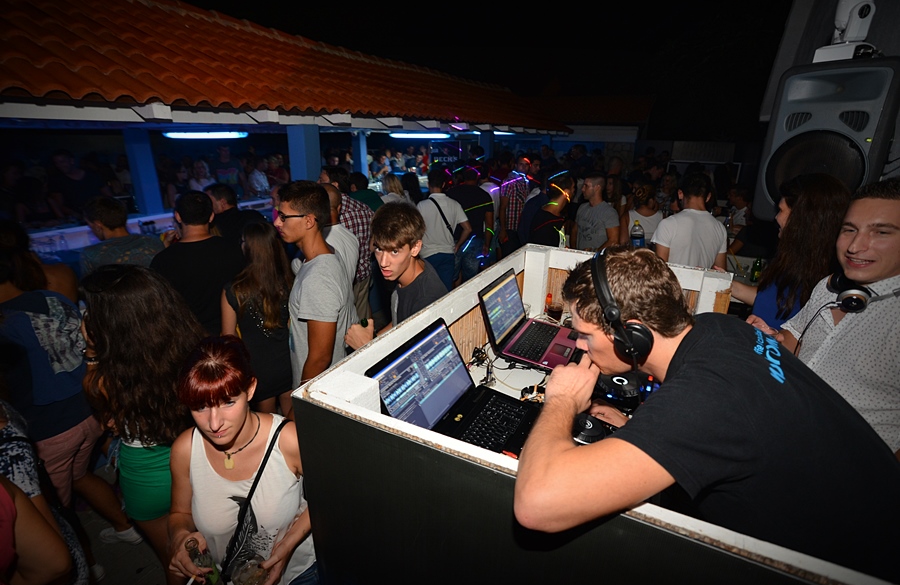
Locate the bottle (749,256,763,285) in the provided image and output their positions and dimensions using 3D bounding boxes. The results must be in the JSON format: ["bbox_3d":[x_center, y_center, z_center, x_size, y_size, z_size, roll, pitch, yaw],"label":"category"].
[{"bbox_3d":[2.493,-0.188,3.456,0.060,0.215,0.060,15,24,34],"label":"bottle"}]

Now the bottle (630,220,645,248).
[{"bbox_3d":[1.394,-0.365,3.143,0.090,0.330,0.090,-3,17,24],"label":"bottle"}]

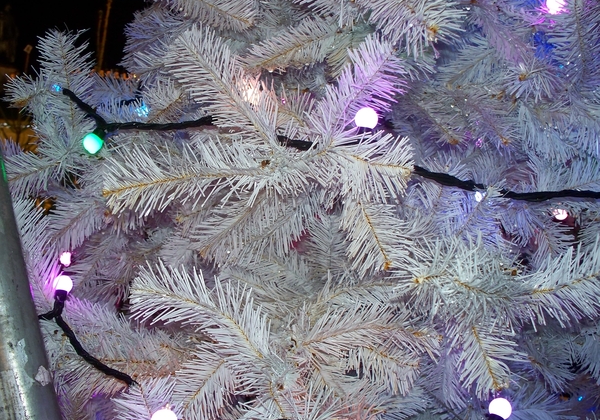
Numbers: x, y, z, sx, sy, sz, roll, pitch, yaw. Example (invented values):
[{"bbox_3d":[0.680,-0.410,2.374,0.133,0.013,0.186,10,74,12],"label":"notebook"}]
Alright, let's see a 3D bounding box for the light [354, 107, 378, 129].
[{"bbox_3d":[0.075,-0.104,0.705,0.026,0.026,0.026,6,3,0],"label":"light"}]

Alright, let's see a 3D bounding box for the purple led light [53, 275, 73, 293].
[{"bbox_3d":[-0.319,0.101,0.841,0.026,0.026,0.026,6,3,0],"label":"purple led light"}]

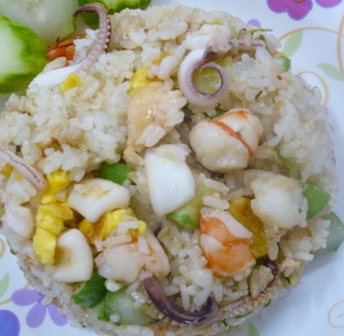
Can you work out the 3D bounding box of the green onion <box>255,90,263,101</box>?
[{"bbox_3d":[0.042,-0.035,0.266,0.002,0.002,0.005,30,69,10],"label":"green onion"}]

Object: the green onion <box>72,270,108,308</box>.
[{"bbox_3d":[-0.035,0.052,0.233,0.011,0.007,0.015,38,71,12],"label":"green onion"}]

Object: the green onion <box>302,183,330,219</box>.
[{"bbox_3d":[0.068,0.015,0.257,0.011,0.007,0.014,37,71,12],"label":"green onion"}]

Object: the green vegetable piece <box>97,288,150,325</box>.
[{"bbox_3d":[-0.023,0.067,0.262,0.024,0.013,0.016,8,73,2],"label":"green vegetable piece"}]

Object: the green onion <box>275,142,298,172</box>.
[{"bbox_3d":[0.054,-0.005,0.255,0.004,0.004,0.015,-28,72,-13],"label":"green onion"}]

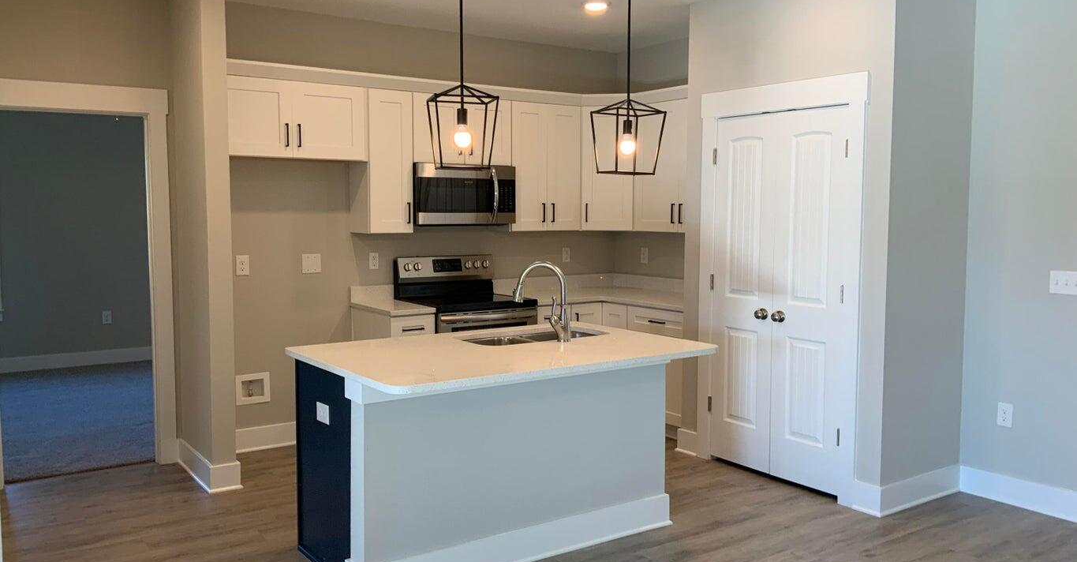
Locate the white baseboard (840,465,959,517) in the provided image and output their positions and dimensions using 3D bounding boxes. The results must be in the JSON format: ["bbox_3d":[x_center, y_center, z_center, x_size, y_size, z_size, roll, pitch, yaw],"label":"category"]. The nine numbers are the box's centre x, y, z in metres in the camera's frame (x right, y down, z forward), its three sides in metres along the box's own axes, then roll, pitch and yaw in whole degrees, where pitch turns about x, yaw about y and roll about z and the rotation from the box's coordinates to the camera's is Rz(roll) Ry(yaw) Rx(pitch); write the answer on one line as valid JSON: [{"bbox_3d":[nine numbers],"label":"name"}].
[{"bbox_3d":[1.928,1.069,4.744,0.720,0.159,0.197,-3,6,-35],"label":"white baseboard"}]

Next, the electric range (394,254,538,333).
[{"bbox_3d":[-0.487,0.445,6.128,0.762,1.185,0.685,-3,6,-35],"label":"electric range"}]

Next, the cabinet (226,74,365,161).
[{"bbox_3d":[-1.556,-0.967,5.510,0.956,0.457,0.340,-3,6,-35],"label":"cabinet"}]

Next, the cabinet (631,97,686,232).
[{"bbox_3d":[1.108,-0.799,6.331,0.342,0.908,0.915,-3,6,-35],"label":"cabinet"}]

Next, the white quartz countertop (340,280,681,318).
[{"bbox_3d":[0.115,0.107,6.027,2.280,0.136,1.530,-3,6,-35],"label":"white quartz countertop"}]

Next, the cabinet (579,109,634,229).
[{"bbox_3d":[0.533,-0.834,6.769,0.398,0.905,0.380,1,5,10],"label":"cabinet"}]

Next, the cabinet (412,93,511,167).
[{"bbox_3d":[-0.599,-1.020,6.187,0.776,0.454,0.340,-3,6,-35],"label":"cabinet"}]

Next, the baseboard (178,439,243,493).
[{"bbox_3d":[-1.881,1.029,5.155,0.185,0.156,0.728,-3,6,-35],"label":"baseboard"}]

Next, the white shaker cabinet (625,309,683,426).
[{"bbox_3d":[1.048,0.550,6.269,0.628,0.775,0.586,-3,6,-35],"label":"white shaker cabinet"}]

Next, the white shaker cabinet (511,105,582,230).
[{"bbox_3d":[-0.034,-0.824,6.605,0.610,0.908,0.340,-3,6,-35],"label":"white shaker cabinet"}]

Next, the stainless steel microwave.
[{"bbox_3d":[-0.575,-0.585,6.188,0.768,0.407,0.385,-3,6,-35],"label":"stainless steel microwave"}]

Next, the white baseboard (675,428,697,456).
[{"bbox_3d":[0.927,1.012,5.648,0.030,0.142,0.190,-3,6,-35],"label":"white baseboard"}]

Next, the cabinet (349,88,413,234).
[{"bbox_3d":[-1.033,-0.768,5.891,0.302,0.908,0.323,-3,6,-35],"label":"cabinet"}]

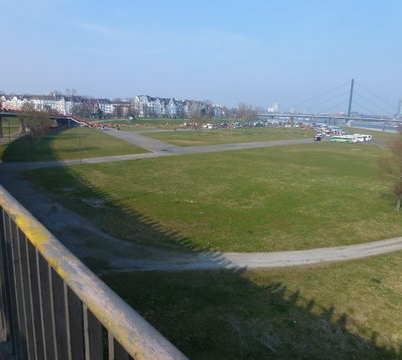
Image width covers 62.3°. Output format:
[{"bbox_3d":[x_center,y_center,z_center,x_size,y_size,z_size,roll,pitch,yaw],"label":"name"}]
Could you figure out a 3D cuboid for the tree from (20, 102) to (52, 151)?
[{"bbox_3d":[-37.823,-12.253,76.313,6.560,10.764,6.363,-3,13,-26],"label":"tree"}]

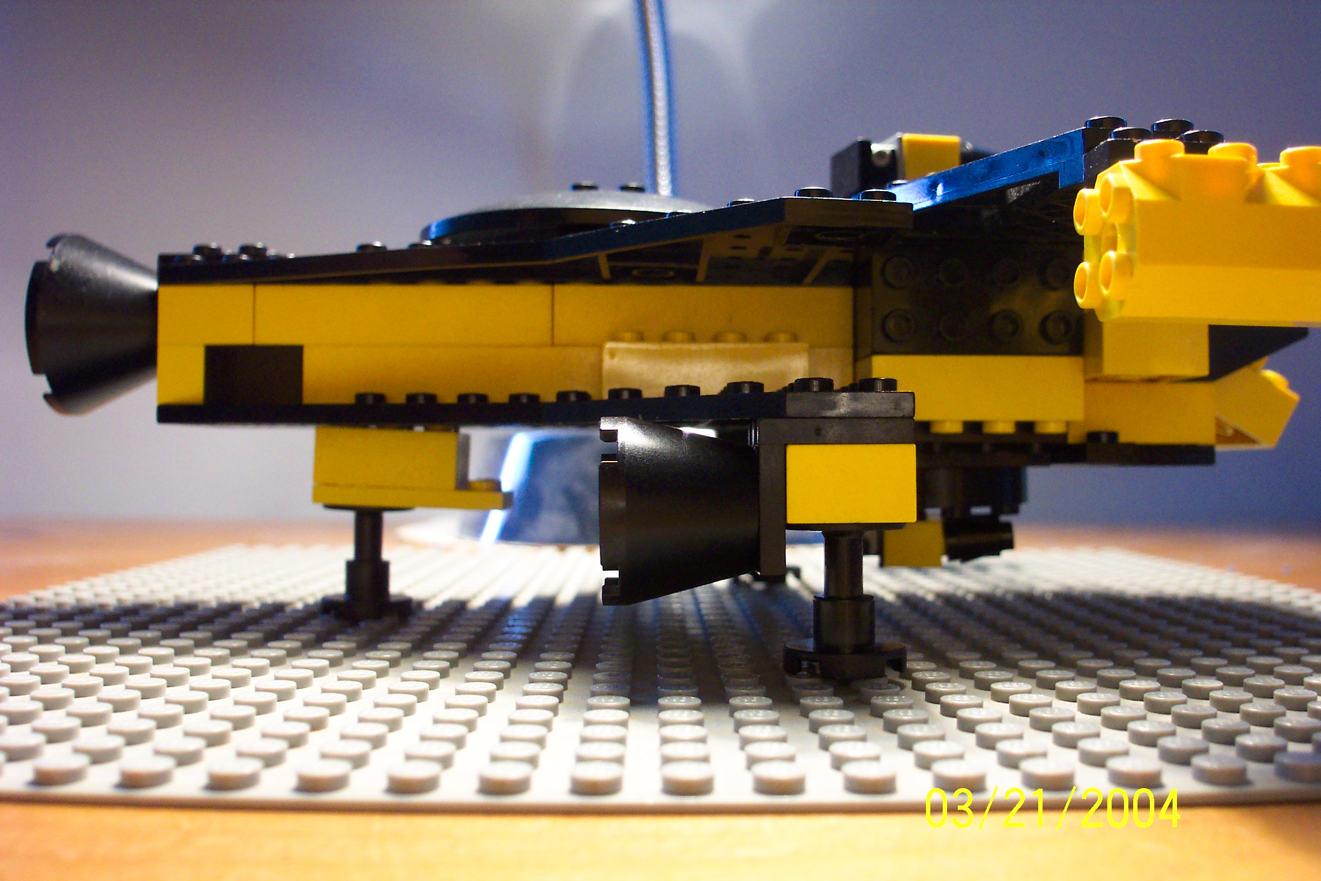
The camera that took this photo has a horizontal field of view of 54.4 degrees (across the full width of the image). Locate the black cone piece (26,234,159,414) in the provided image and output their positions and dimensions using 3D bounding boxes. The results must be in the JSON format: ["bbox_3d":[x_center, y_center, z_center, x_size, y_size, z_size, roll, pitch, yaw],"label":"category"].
[{"bbox_3d":[-0.093,-0.020,0.222,0.019,0.032,0.032,0,-1,-1],"label":"black cone piece"}]

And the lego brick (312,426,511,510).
[{"bbox_3d":[-0.042,0.004,0.224,0.032,0.013,0.016,3,0,-2],"label":"lego brick"}]

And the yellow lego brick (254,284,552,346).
[{"bbox_3d":[-0.041,-0.020,0.210,0.048,0.010,0.010,0,-1,-1],"label":"yellow lego brick"}]

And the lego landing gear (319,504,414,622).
[{"bbox_3d":[-0.050,0.020,0.220,0.016,0.019,0.016,0,-1,-1],"label":"lego landing gear"}]

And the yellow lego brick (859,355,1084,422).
[{"bbox_3d":[0.047,-0.008,0.198,0.032,0.010,0.016,0,-1,-1],"label":"yellow lego brick"}]

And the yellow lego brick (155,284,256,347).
[{"bbox_3d":[-0.073,-0.020,0.209,0.016,0.010,0.010,0,-1,-1],"label":"yellow lego brick"}]

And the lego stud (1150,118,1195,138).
[{"bbox_3d":[0.059,-0.035,0.146,0.005,0.002,0.005,0,-1,-1],"label":"lego stud"}]

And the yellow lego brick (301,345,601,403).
[{"bbox_3d":[-0.033,-0.010,0.209,0.048,0.010,0.008,0,-1,-1],"label":"yellow lego brick"}]

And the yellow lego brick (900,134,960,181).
[{"bbox_3d":[0.043,-0.045,0.213,0.010,0.009,0.009,0,-1,-13],"label":"yellow lego brick"}]

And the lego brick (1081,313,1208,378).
[{"bbox_3d":[0.071,-0.014,0.190,0.016,0.010,0.013,0,-1,-1],"label":"lego brick"}]

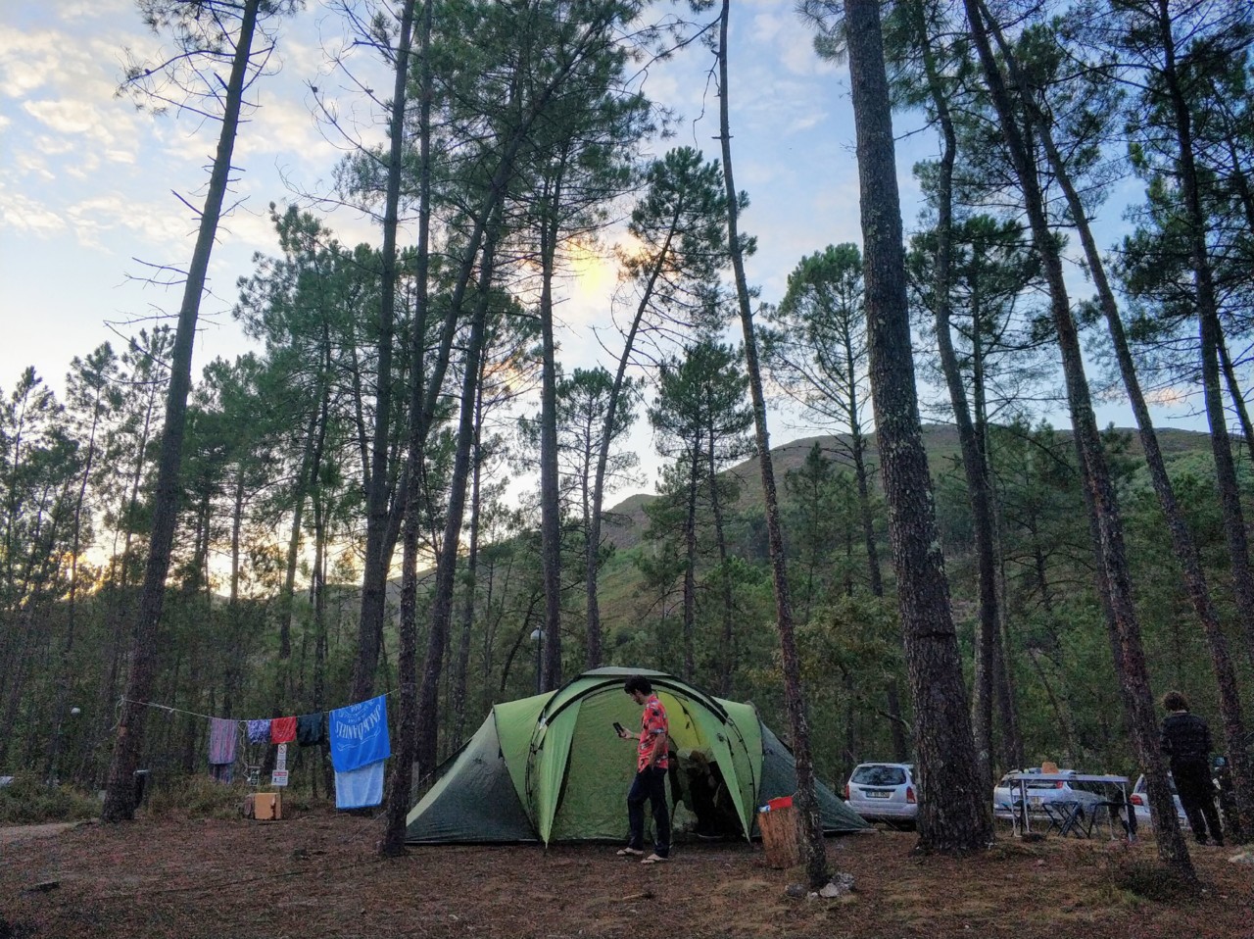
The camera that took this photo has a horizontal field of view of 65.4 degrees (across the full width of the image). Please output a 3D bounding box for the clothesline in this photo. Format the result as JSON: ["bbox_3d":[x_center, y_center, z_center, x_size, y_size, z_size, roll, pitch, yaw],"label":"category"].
[{"bbox_3d":[-4.863,2.946,12.230,5.905,0.401,0.040,-12,-21,34],"label":"clothesline"}]

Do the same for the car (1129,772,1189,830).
[{"bbox_3d":[11.912,6.978,20.207,1.670,1.430,4.100,-14,-22,38],"label":"car"}]

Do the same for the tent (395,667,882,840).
[{"bbox_3d":[0.019,3.514,12.313,5.550,2.000,2.500,4,-18,-12],"label":"tent"}]

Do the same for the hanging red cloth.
[{"bbox_3d":[-4.060,3.092,11.564,0.489,0.287,0.060,-12,-21,34],"label":"hanging red cloth"}]

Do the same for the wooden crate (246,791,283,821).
[{"bbox_3d":[-5.387,5.022,14.564,0.450,0.420,0.400,1,-18,-2],"label":"wooden crate"}]

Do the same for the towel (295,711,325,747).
[{"bbox_3d":[-3.651,3.006,11.275,0.492,0.373,0.080,-12,-21,34],"label":"towel"}]

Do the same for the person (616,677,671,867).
[{"bbox_3d":[0.168,2.924,9.563,0.560,1.720,0.500,1,-18,-3],"label":"person"}]

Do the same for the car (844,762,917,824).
[{"bbox_3d":[6.776,7.766,23.205,1.720,1.500,4.400,-11,-20,30],"label":"car"}]

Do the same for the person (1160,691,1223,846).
[{"bbox_3d":[6.767,3.562,11.669,0.580,1.740,0.420,-7,-19,21],"label":"person"}]

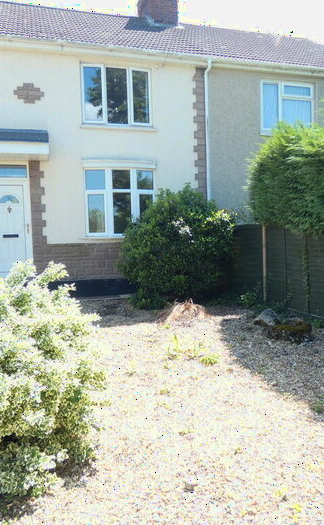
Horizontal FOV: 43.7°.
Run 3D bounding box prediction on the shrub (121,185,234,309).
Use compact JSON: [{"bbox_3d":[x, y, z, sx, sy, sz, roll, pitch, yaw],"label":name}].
[{"bbox_3d":[0.308,-0.429,8.600,2.400,2.450,2.100,-2,3,-15],"label":"shrub"}]

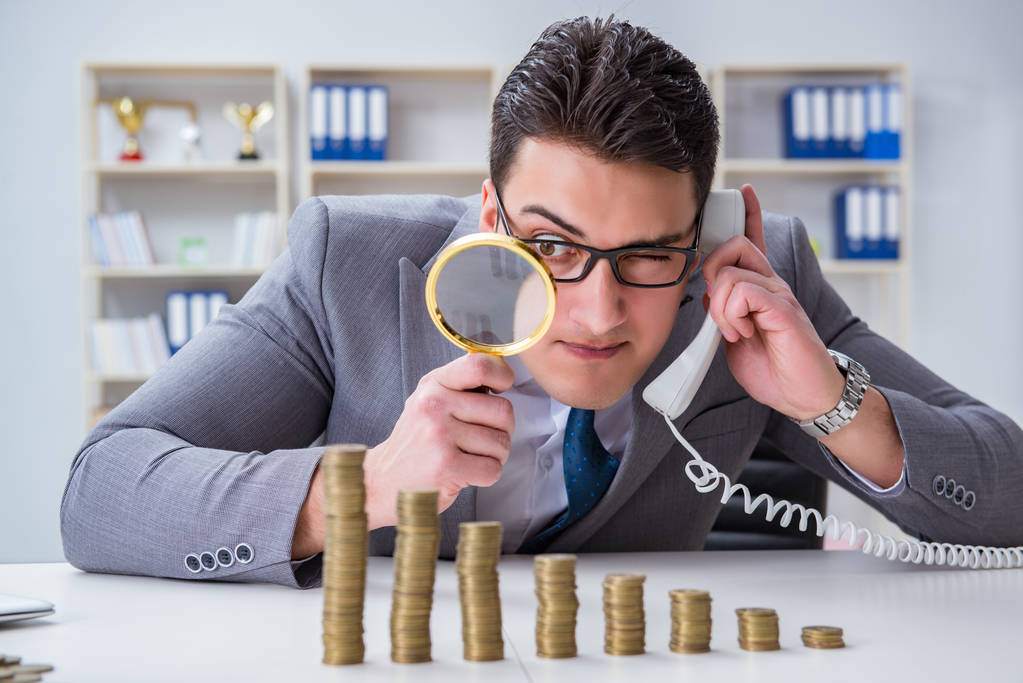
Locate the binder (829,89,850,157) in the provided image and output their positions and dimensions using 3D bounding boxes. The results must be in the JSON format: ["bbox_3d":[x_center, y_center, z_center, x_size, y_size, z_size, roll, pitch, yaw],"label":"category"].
[{"bbox_3d":[1.405,-0.939,7.688,0.080,0.318,0.280,0,0,-1],"label":"binder"}]

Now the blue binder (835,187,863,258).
[{"bbox_3d":[1.466,-0.509,7.693,0.080,0.318,0.280,0,0,0],"label":"blue binder"}]

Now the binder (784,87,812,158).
[{"bbox_3d":[1.242,-0.937,7.674,0.080,0.318,0.280,0,0,1],"label":"binder"}]

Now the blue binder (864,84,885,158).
[{"bbox_3d":[1.545,-0.937,7.671,0.080,0.318,0.280,0,0,-3],"label":"blue binder"}]

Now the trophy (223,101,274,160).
[{"bbox_3d":[-1.111,-0.881,7.448,0.205,0.255,0.095,0,0,-4],"label":"trophy"}]

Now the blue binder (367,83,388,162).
[{"bbox_3d":[-0.569,-0.917,7.523,0.080,0.318,0.280,0,0,-3],"label":"blue binder"}]

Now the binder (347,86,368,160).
[{"bbox_3d":[-0.652,-0.916,7.516,0.080,0.318,0.280,0,0,-3],"label":"binder"}]

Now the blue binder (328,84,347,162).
[{"bbox_3d":[-0.733,-0.916,7.509,0.080,0.318,0.280,0,0,-3],"label":"blue binder"}]

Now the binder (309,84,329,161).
[{"bbox_3d":[-0.813,-0.915,7.502,0.080,0.318,0.280,0,0,-3],"label":"binder"}]

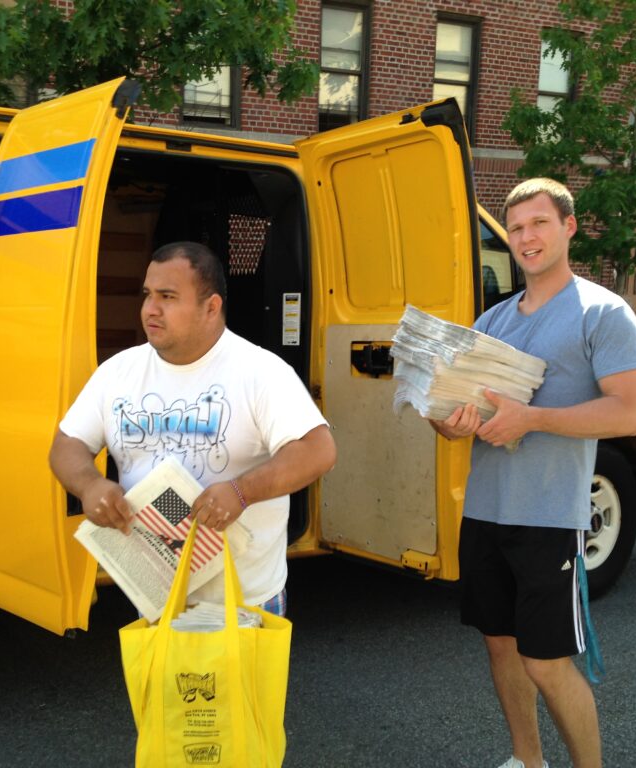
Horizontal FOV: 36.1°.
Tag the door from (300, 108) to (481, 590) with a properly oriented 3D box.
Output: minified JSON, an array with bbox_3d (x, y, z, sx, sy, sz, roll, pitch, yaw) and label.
[{"bbox_3d":[0.212,-0.130,3.360,0.190,1.500,0.750,-4,4,-38],"label":"door"}]

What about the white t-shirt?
[{"bbox_3d":[-0.292,0.190,2.270,0.590,0.650,0.350,3,9,11],"label":"white t-shirt"}]

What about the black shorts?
[{"bbox_3d":[0.560,0.505,2.660,0.370,0.430,0.310,8,11,35],"label":"black shorts"}]

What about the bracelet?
[{"bbox_3d":[-0.168,0.232,2.060,0.016,0.072,0.065,-23,-5,-31],"label":"bracelet"}]

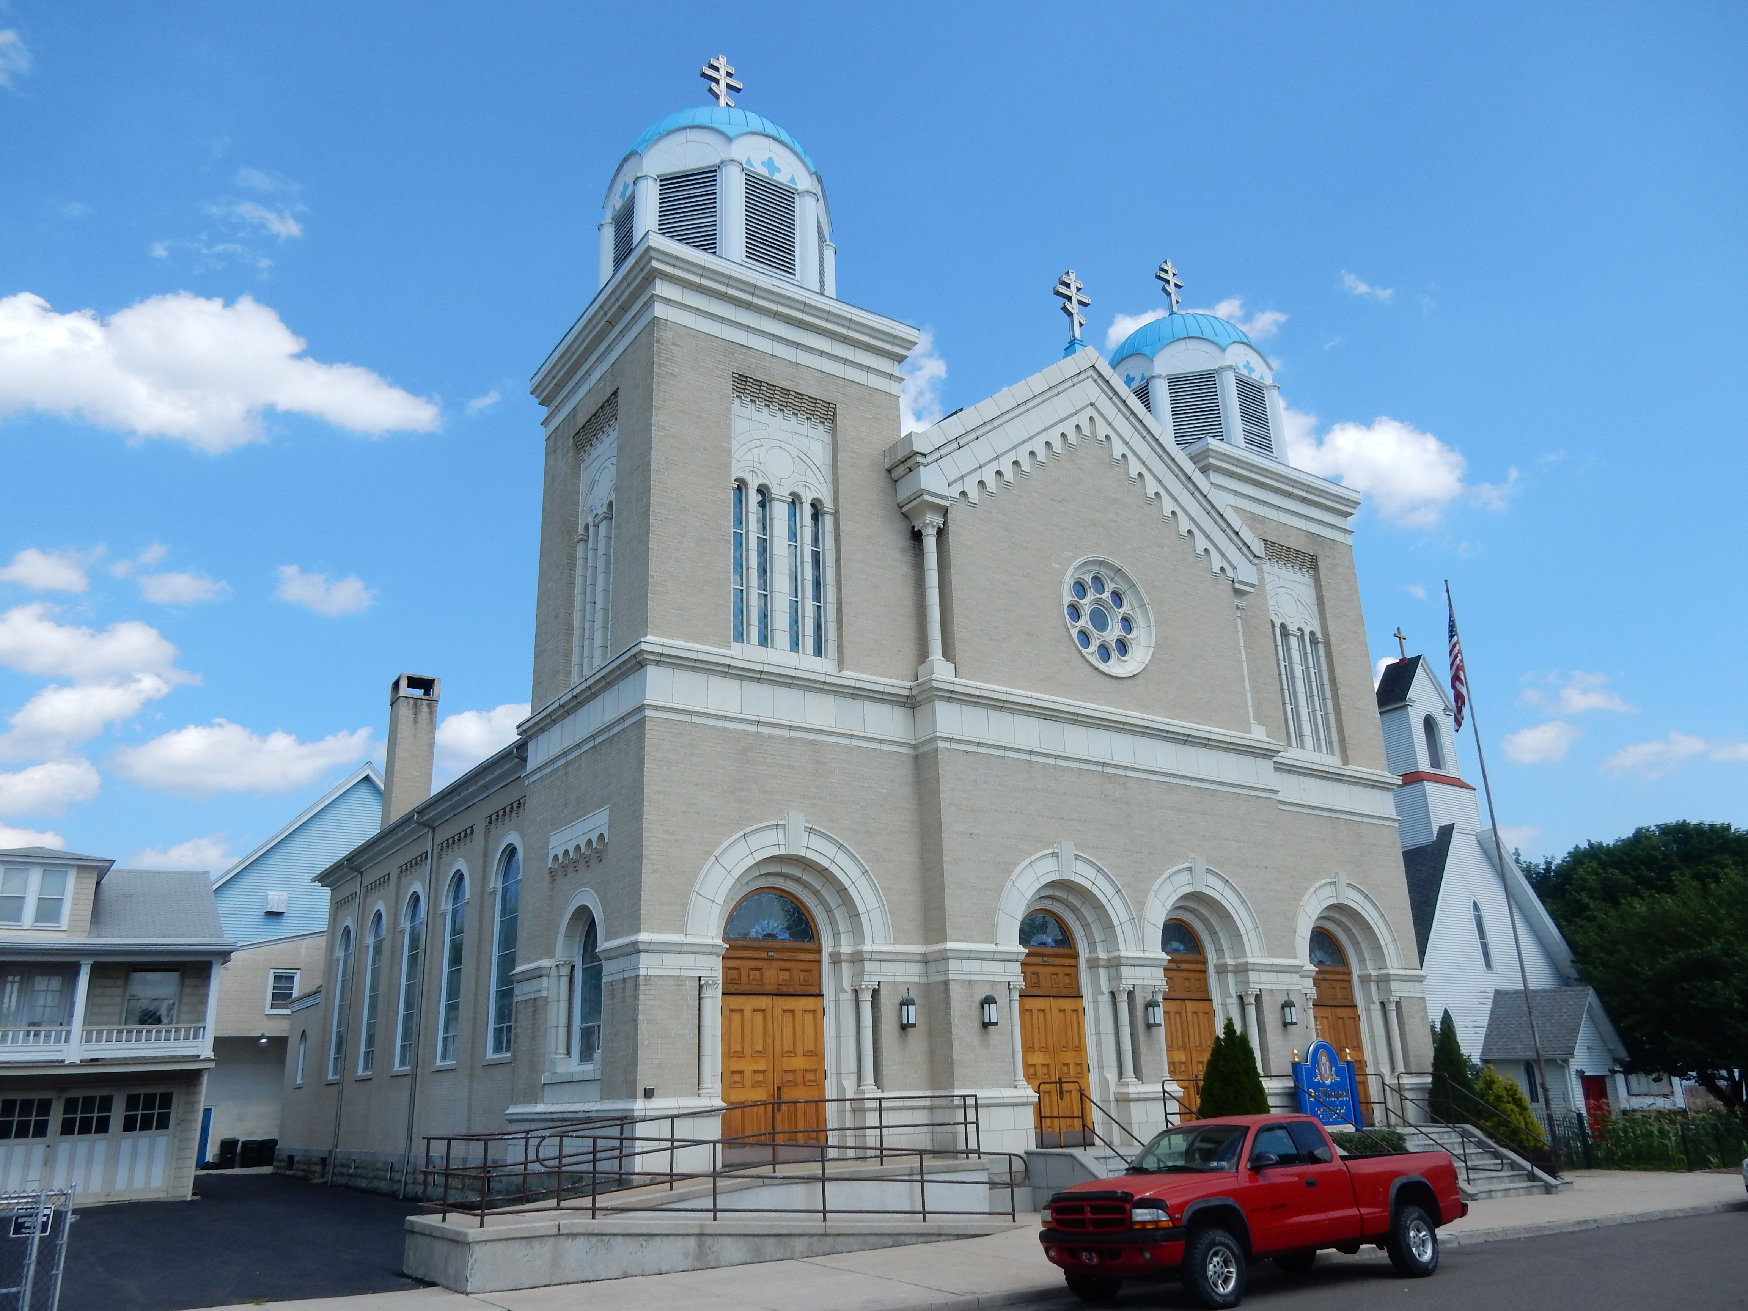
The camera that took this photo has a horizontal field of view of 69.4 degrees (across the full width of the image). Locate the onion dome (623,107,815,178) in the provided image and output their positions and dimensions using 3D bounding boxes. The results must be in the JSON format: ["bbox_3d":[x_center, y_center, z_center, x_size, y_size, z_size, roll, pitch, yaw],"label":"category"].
[{"bbox_3d":[-3.356,-10.511,27.698,4.628,2.314,4.628,11,-22,-33],"label":"onion dome"}]

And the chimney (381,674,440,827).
[{"bbox_3d":[-13.866,3.022,37.685,1.100,4.611,1.050,11,-23,-33],"label":"chimney"}]

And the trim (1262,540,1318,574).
[{"bbox_3d":[10.331,-2.426,31.504,2.243,0.507,0.200,11,-22,-33],"label":"trim"}]

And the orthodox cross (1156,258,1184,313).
[{"bbox_3d":[8.599,-10.627,36.580,1.080,1.800,0.180,11,-23,-33],"label":"orthodox cross"}]

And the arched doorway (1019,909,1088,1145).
[{"bbox_3d":[3.232,6.714,22.922,1.593,4.147,0.150,11,-22,-33],"label":"arched doorway"}]

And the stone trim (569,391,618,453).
[{"bbox_3d":[-5.235,-4.400,24.107,0.200,0.507,2.243,11,-22,-33],"label":"stone trim"}]

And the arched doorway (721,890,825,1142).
[{"bbox_3d":[-1.521,5.838,20.222,1.880,4.231,0.400,11,-23,-33],"label":"arched doorway"}]

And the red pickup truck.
[{"bbox_3d":[4.250,5.851,13.684,5.450,1.760,1.840,13,-24,-34],"label":"red pickup truck"}]

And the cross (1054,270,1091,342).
[{"bbox_3d":[4.505,-7.867,28.528,1.009,1.825,0.170,11,-22,-33],"label":"cross"}]

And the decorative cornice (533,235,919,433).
[{"bbox_3d":[-3.163,-5.481,26.070,5.973,1.586,5.878,11,-23,-33],"label":"decorative cornice"}]

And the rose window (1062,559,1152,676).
[{"bbox_3d":[4.792,-0.766,25.991,2.617,2.617,0.270,11,-22,-33],"label":"rose window"}]

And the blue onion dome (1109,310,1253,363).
[{"bbox_3d":[8.622,-8.308,35.745,4.541,2.288,4.541,11,-23,-33],"label":"blue onion dome"}]

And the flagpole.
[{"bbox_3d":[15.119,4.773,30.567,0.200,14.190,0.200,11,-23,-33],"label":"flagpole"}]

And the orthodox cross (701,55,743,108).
[{"bbox_3d":[-3.434,-12.890,28.596,1.080,1.800,0.180,11,-23,-33],"label":"orthodox cross"}]

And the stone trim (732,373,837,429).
[{"bbox_3d":[-1.688,-4.706,23.558,2.243,0.507,0.200,11,-22,-33],"label":"stone trim"}]

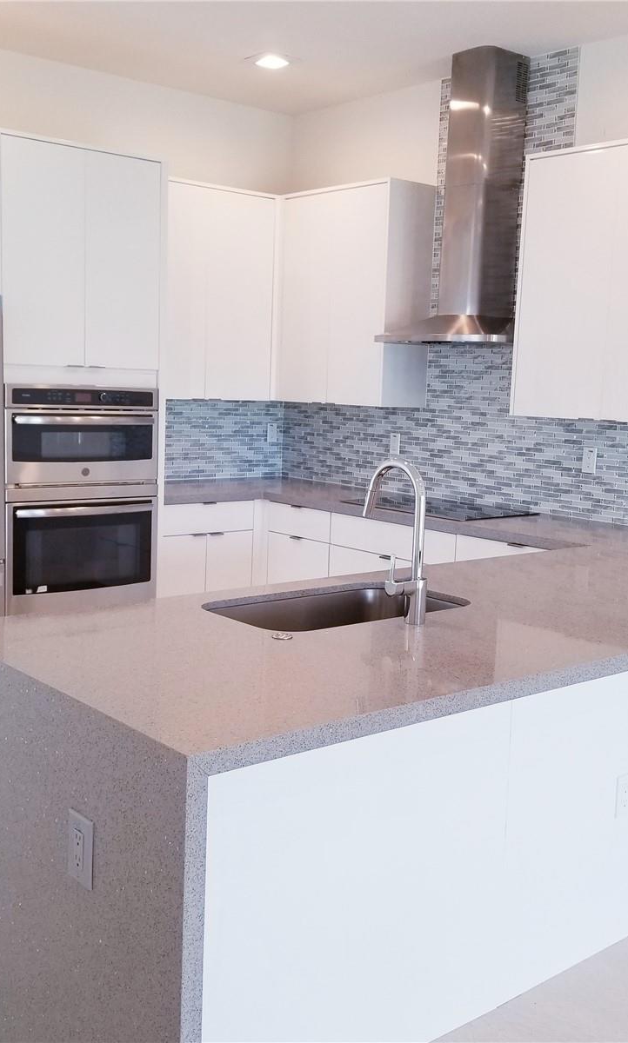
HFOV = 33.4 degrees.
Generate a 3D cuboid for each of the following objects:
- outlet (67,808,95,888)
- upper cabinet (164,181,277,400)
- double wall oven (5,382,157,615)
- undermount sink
[{"bbox_3d":[-0.404,0.565,1.798,0.010,0.120,0.081,-4,10,-40],"label":"outlet"},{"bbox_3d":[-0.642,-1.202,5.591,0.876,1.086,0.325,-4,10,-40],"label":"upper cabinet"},{"bbox_3d":[-1.220,-0.105,4.977,0.757,1.090,0.625,-4,10,-40],"label":"double wall oven"},{"bbox_3d":[0.062,0.329,2.687,0.725,0.230,0.430,-4,10,-40],"label":"undermount sink"}]

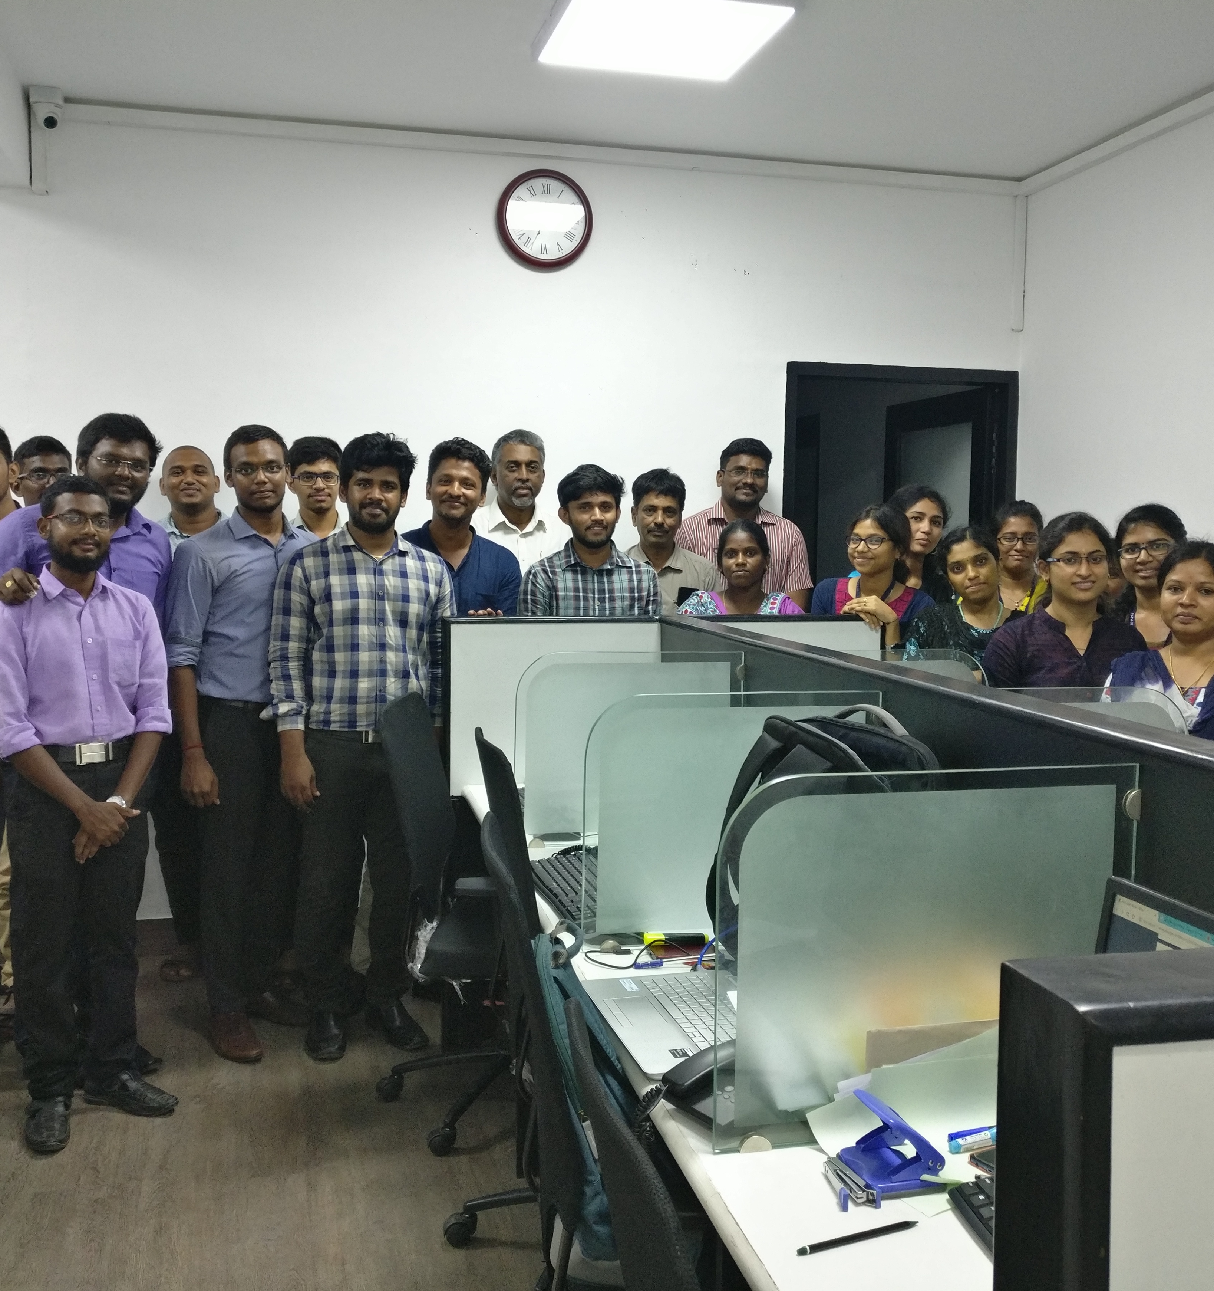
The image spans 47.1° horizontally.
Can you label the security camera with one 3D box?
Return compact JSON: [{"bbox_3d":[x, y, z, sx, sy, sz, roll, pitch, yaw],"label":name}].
[{"bbox_3d":[-1.758,-1.682,4.365,0.110,0.135,0.120,-2,6,-33],"label":"security camera"}]

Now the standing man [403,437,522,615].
[{"bbox_3d":[-0.444,0.249,4.195,0.500,1.727,0.300,0,5,-8],"label":"standing man"}]

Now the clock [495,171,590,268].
[{"bbox_3d":[-0.215,-1.462,4.768,0.336,0.336,0.045,0,5,-12],"label":"clock"}]

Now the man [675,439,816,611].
[{"bbox_3d":[0.459,0.205,4.632,0.500,1.767,0.290,1,5,-2],"label":"man"}]

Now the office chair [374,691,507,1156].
[{"bbox_3d":[-0.241,0.658,3.480,0.630,1.040,0.620,1,5,-1],"label":"office chair"}]

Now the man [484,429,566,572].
[{"bbox_3d":[-0.269,0.207,4.460,0.500,1.771,0.290,0,5,-7],"label":"man"}]

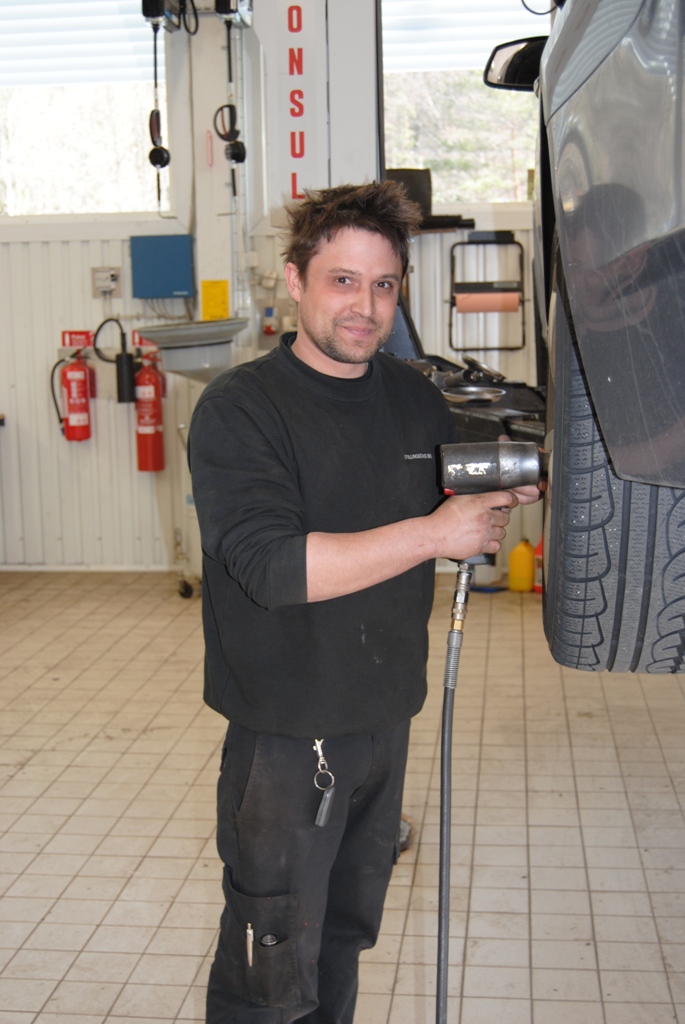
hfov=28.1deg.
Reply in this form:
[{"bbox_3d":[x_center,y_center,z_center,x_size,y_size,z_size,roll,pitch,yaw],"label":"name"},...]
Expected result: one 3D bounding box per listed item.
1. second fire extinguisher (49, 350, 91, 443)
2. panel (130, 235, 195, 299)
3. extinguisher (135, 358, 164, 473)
[{"bbox_3d":[-1.502,-0.647,7.579,0.212,0.492,0.172,-1,9,0],"label":"second fire extinguisher"},{"bbox_3d":[-0.983,-1.341,7.485,0.325,0.333,0.110,0,9,7],"label":"panel"},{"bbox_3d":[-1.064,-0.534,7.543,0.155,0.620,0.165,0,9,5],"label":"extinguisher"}]

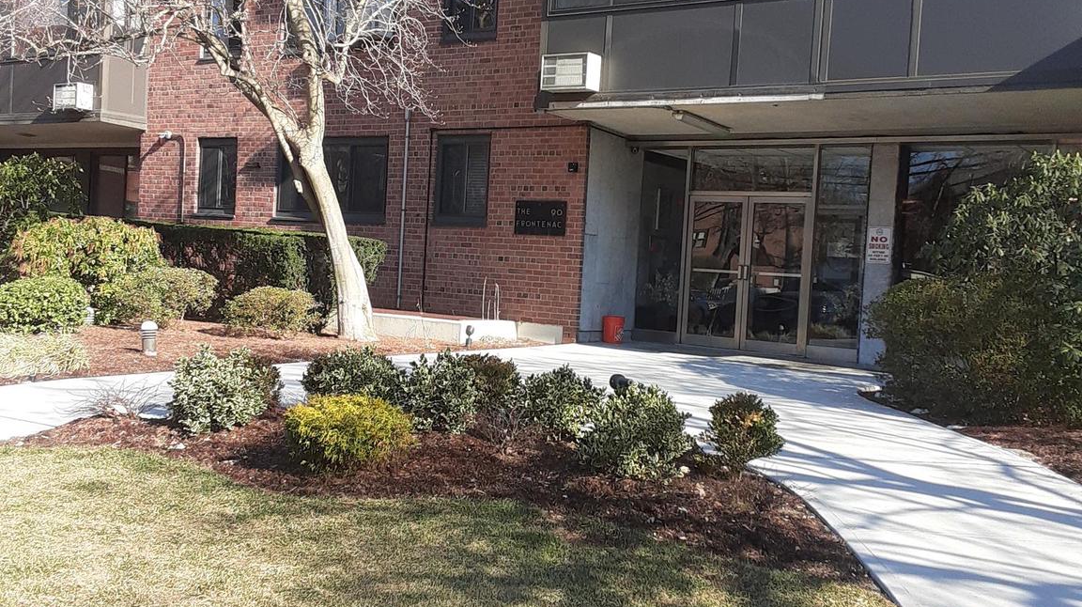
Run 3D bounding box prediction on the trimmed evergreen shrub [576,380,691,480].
[{"bbox_3d":[0.580,0.773,6.996,0.700,0.551,0.665,3,2,0],"label":"trimmed evergreen shrub"}]

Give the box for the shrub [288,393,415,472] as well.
[{"bbox_3d":[-1.155,0.762,6.844,0.765,0.405,0.650,3,2,0],"label":"shrub"}]

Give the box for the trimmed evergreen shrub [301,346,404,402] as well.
[{"bbox_3d":[-1.353,0.589,8.268,0.774,0.540,0.658,3,2,0],"label":"trimmed evergreen shrub"}]

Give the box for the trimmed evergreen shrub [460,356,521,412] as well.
[{"bbox_3d":[-0.416,0.637,8.673,0.540,0.490,0.513,3,2,0],"label":"trimmed evergreen shrub"}]

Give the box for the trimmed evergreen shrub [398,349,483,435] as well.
[{"bbox_3d":[-0.711,0.620,8.003,0.571,0.581,0.543,3,2,0],"label":"trimmed evergreen shrub"}]

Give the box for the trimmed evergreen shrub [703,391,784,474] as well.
[{"bbox_3d":[1.319,0.825,7.319,0.501,0.485,0.476,3,2,0],"label":"trimmed evergreen shrub"}]

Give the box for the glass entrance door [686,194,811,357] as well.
[{"bbox_3d":[2.804,-0.428,15.501,1.840,2.120,0.100,5,3,34],"label":"glass entrance door"}]

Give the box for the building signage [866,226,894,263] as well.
[{"bbox_3d":[4.346,-0.741,14.452,0.305,0.457,0.020,5,3,34],"label":"building signage"}]

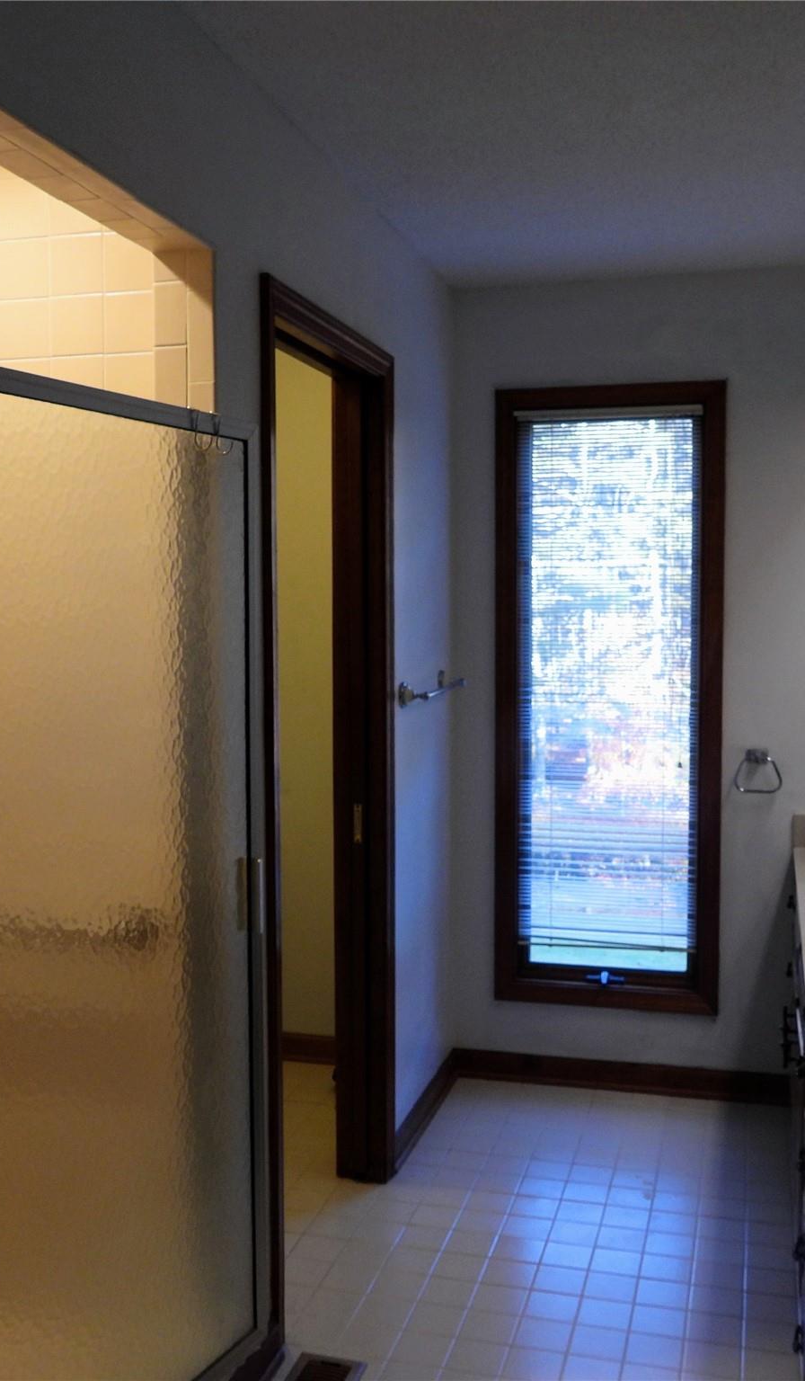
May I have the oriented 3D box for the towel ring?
[{"bbox_3d":[1.033,0.235,3.713,0.139,0.128,0.060,1,4,16],"label":"towel ring"}]

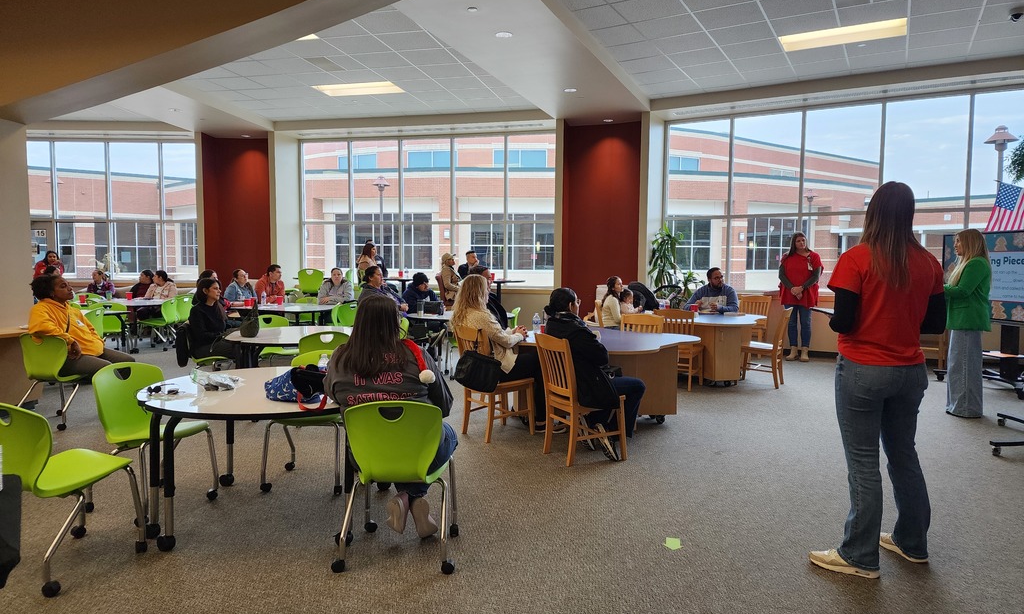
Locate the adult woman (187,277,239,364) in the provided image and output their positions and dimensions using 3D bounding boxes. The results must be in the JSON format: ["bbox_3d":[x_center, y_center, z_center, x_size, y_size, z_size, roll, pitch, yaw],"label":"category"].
[{"bbox_3d":[-2.742,0.308,6.400,0.660,1.190,0.470,-1,4,-14],"label":"adult woman"}]

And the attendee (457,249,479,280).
[{"bbox_3d":[-0.579,-0.306,11.356,0.740,1.265,0.520,2,5,30],"label":"attendee"}]

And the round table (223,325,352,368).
[{"bbox_3d":[-1.804,0.581,5.991,1.328,0.695,1.328,1,4,0],"label":"round table"}]

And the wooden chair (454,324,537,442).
[{"bbox_3d":[-0.131,0.573,5.292,0.510,0.845,0.445,-3,5,-37],"label":"wooden chair"}]

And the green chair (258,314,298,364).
[{"bbox_3d":[-2.441,0.479,6.984,0.520,0.750,0.530,-3,5,-37],"label":"green chair"}]

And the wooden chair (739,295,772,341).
[{"bbox_3d":[3.529,0.285,9.923,0.460,0.870,0.520,3,5,37],"label":"wooden chair"}]

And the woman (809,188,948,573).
[{"bbox_3d":[1.634,0.308,3.040,0.550,1.690,0.420,0,4,4],"label":"woman"}]

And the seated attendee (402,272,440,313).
[{"bbox_3d":[-1.091,0.191,8.454,0.540,1.235,0.800,-2,5,-30],"label":"seated attendee"}]

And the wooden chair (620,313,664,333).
[{"bbox_3d":[1.139,0.513,6.311,0.439,0.848,0.480,3,5,27],"label":"wooden chair"}]

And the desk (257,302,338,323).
[{"bbox_3d":[-3.006,0.366,8.950,1.420,0.710,1.420,0,4,0],"label":"desk"}]

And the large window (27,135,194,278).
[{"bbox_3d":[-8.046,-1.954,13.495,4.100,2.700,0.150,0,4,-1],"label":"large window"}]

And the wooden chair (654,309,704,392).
[{"bbox_3d":[1.804,0.442,7.309,0.439,0.848,0.480,4,5,35],"label":"wooden chair"}]

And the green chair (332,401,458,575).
[{"bbox_3d":[-0.507,0.767,3.125,0.520,0.750,0.530,0,4,3],"label":"green chair"}]

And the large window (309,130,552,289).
[{"bbox_3d":[-1.545,-1.745,12.292,4.920,2.680,0.150,1,4,13],"label":"large window"}]

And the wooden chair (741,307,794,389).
[{"bbox_3d":[2.763,0.434,7.475,0.510,0.845,0.445,3,5,31],"label":"wooden chair"}]

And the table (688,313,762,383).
[{"bbox_3d":[2.259,0.500,7.803,1.420,0.730,1.420,1,4,17],"label":"table"}]

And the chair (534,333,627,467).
[{"bbox_3d":[0.483,0.618,4.715,0.510,0.845,0.445,-2,4,-24],"label":"chair"}]

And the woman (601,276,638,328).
[{"bbox_3d":[1.399,0.191,8.386,0.720,1.140,0.460,1,4,13],"label":"woman"}]

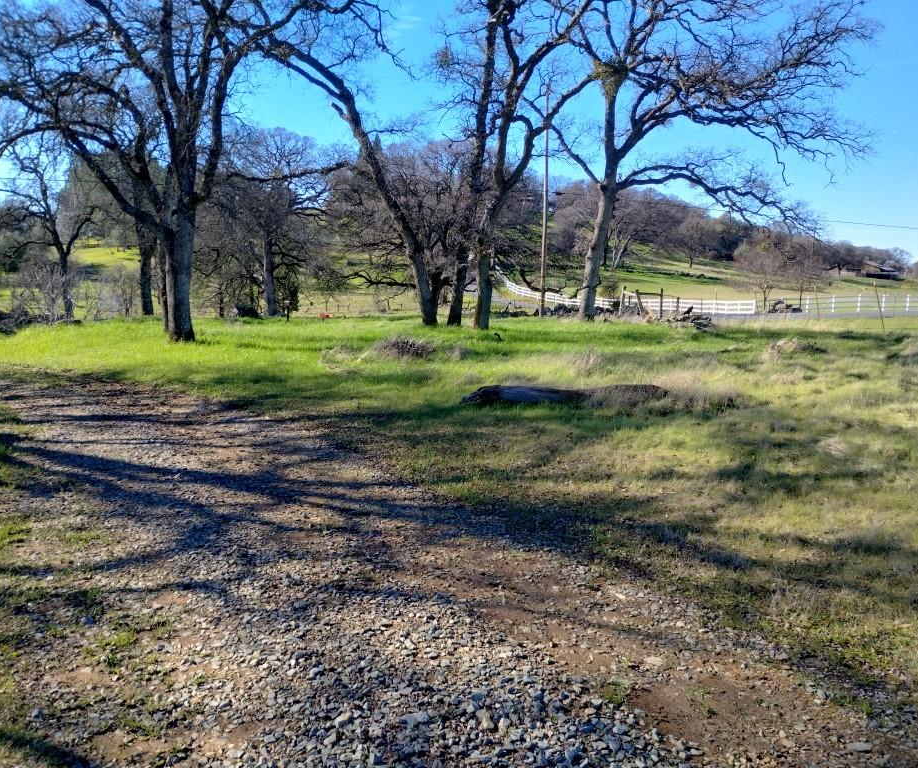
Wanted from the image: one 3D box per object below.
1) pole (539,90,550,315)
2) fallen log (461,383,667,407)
[{"bbox_3d":[3.903,-8.140,37.361,0.280,10.380,0.280,1,7,0],"label":"pole"},{"bbox_3d":[1.405,0.153,11.000,2.750,0.330,0.400,0,7,0],"label":"fallen log"}]

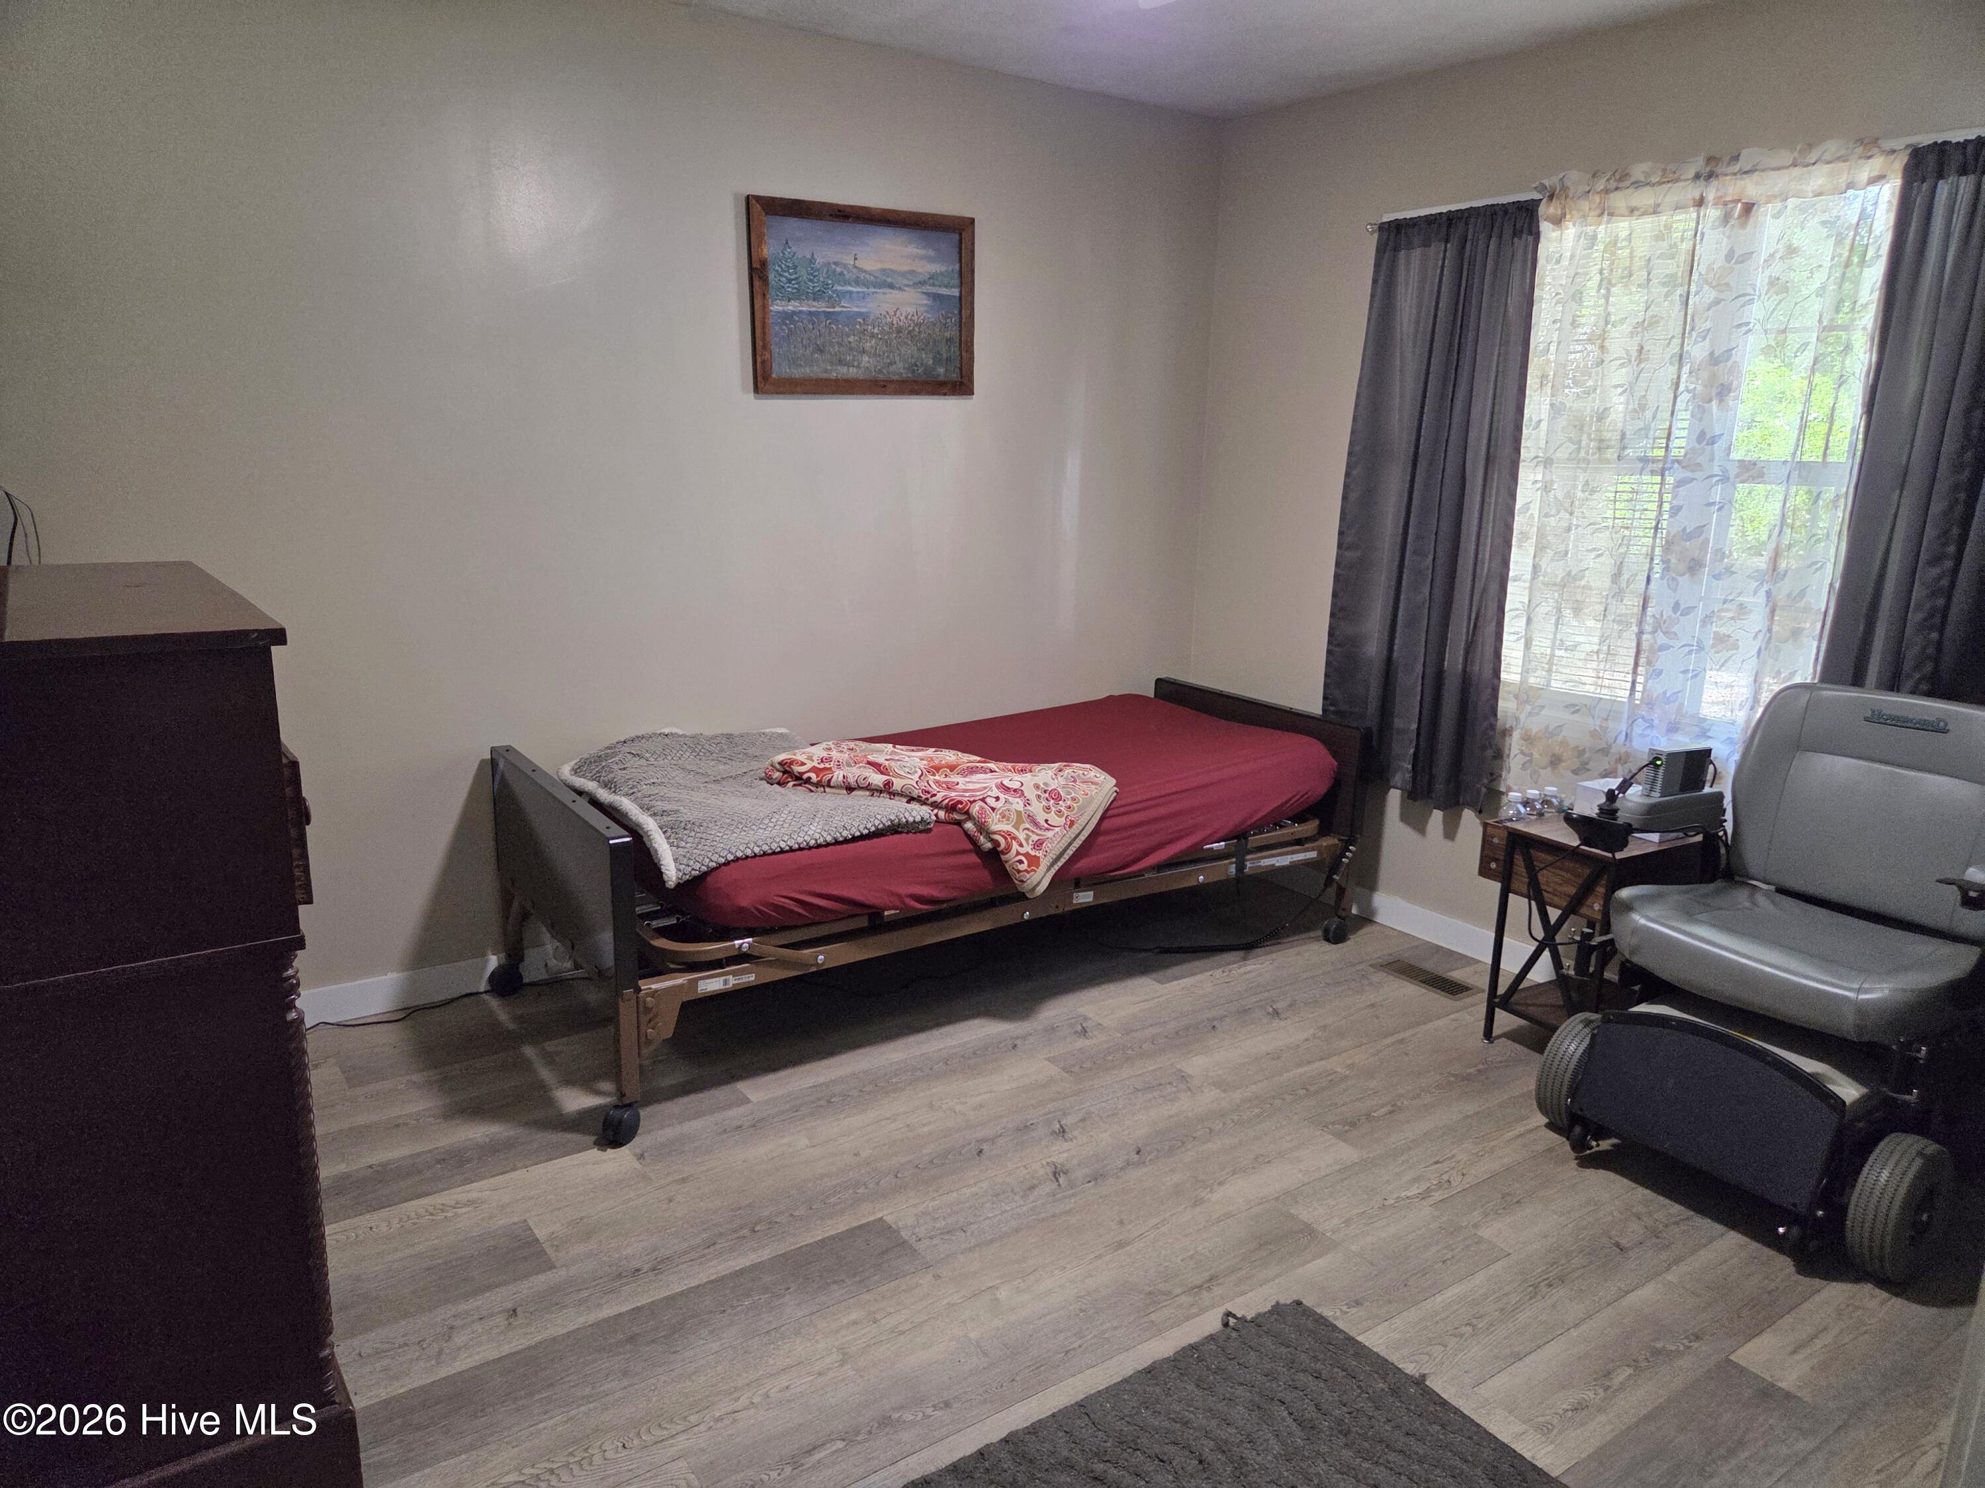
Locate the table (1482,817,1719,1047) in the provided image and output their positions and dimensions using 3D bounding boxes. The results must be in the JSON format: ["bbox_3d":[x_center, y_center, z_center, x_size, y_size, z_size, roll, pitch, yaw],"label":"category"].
[{"bbox_3d":[1.458,0.475,3.255,0.405,0.557,0.350,-8,16,-33],"label":"table"}]

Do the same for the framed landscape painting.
[{"bbox_3d":[-0.349,-1.227,3.675,0.700,0.501,0.030,-8,16,-33],"label":"framed landscape painting"}]

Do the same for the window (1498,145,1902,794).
[{"bbox_3d":[1.602,-0.551,3.170,0.090,1.570,0.845,-8,16,-33],"label":"window"}]

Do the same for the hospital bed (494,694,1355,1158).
[{"bbox_3d":[-0.078,0.305,3.604,2.243,0.668,0.925,-8,16,-33],"label":"hospital bed"}]

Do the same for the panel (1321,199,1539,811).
[{"bbox_3d":[1.217,-0.637,3.726,0.100,1.635,0.615,-8,16,-33],"label":"panel"}]

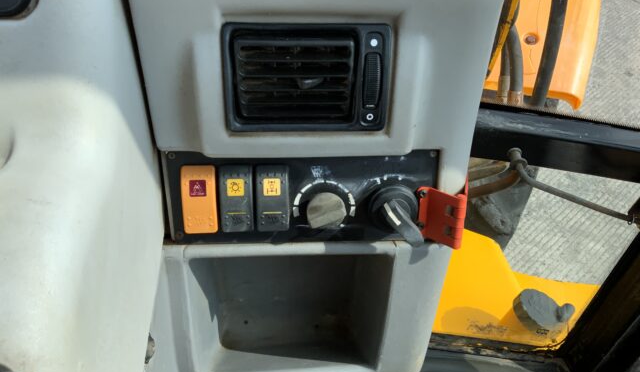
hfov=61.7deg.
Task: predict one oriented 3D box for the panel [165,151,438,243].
[{"bbox_3d":[-0.011,0.013,0.368,0.190,0.068,0.036,0,18,0],"label":"panel"}]

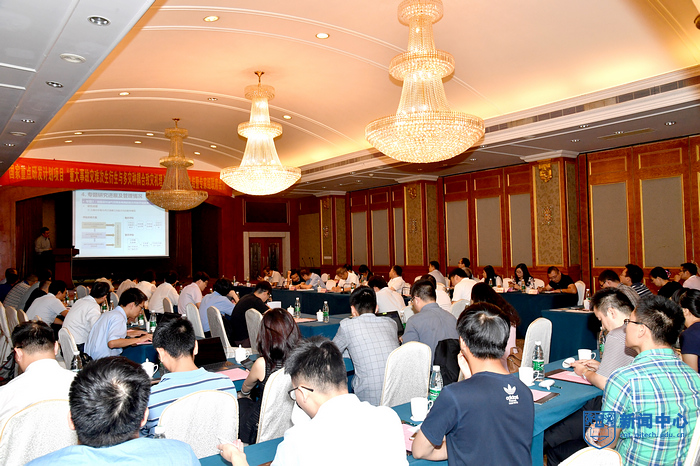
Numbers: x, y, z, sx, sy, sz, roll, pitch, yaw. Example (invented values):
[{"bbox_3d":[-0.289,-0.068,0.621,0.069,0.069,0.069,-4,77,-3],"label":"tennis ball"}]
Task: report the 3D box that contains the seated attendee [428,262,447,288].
[{"bbox_3d":[1.700,1.201,11.137,0.700,1.270,0.500,-1,-2,0],"label":"seated attendee"}]

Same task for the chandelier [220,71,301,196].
[{"bbox_3d":[-1.932,-2.153,11.748,1.740,2.720,1.740,-1,-2,0],"label":"chandelier"}]

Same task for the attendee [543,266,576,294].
[{"bbox_3d":[3.500,1.151,9.200,0.750,1.200,0.580,0,-3,-37],"label":"attendee"}]

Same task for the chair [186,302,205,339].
[{"bbox_3d":[-1.731,1.321,6.827,0.550,0.920,0.430,0,-2,-38],"label":"chair"}]

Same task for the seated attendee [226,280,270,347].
[{"bbox_3d":[-1.083,1.145,6.363,0.720,1.210,0.500,0,-2,-38],"label":"seated attendee"}]

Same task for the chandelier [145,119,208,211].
[{"bbox_3d":[-4.341,-1.711,13.670,1.480,2.310,1.480,0,-3,-38],"label":"chandelier"}]

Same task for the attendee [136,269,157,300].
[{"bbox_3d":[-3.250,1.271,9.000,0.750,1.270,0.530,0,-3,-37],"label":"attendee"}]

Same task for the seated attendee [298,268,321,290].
[{"bbox_3d":[-0.871,1.361,11.703,0.780,1.170,0.520,0,-3,-38],"label":"seated attendee"}]

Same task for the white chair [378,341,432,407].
[{"bbox_3d":[0.200,1.163,3.600,0.450,0.940,0.570,0,-3,-37],"label":"white chair"}]

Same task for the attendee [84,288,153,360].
[{"bbox_3d":[-1.985,1.101,4.733,0.740,1.240,0.500,0,-2,-38],"label":"attendee"}]

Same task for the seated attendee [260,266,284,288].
[{"bbox_3d":[-1.859,1.409,13.056,0.740,1.220,0.520,0,-3,-38],"label":"seated attendee"}]

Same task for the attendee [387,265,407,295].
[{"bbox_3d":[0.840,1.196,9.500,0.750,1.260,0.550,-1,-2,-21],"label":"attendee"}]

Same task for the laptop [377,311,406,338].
[{"bbox_3d":[0.405,0.803,4.675,0.350,0.210,0.330,0,-2,-36],"label":"laptop"}]

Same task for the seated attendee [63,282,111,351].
[{"bbox_3d":[-2.720,1.169,5.900,0.750,1.230,0.550,0,-3,-37],"label":"seated attendee"}]

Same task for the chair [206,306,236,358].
[{"bbox_3d":[-1.270,1.288,6.140,0.570,0.940,0.450,0,-3,-37],"label":"chair"}]

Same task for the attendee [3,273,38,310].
[{"bbox_3d":[-6.056,1.403,10.063,0.740,1.220,0.520,0,-3,-38],"label":"attendee"}]

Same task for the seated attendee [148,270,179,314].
[{"bbox_3d":[-3.086,1.282,9.128,0.720,1.250,0.520,0,-3,-38],"label":"seated attendee"}]

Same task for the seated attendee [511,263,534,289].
[{"bbox_3d":[3.047,1.138,9.588,0.700,1.220,0.500,0,-2,-42],"label":"seated attendee"}]

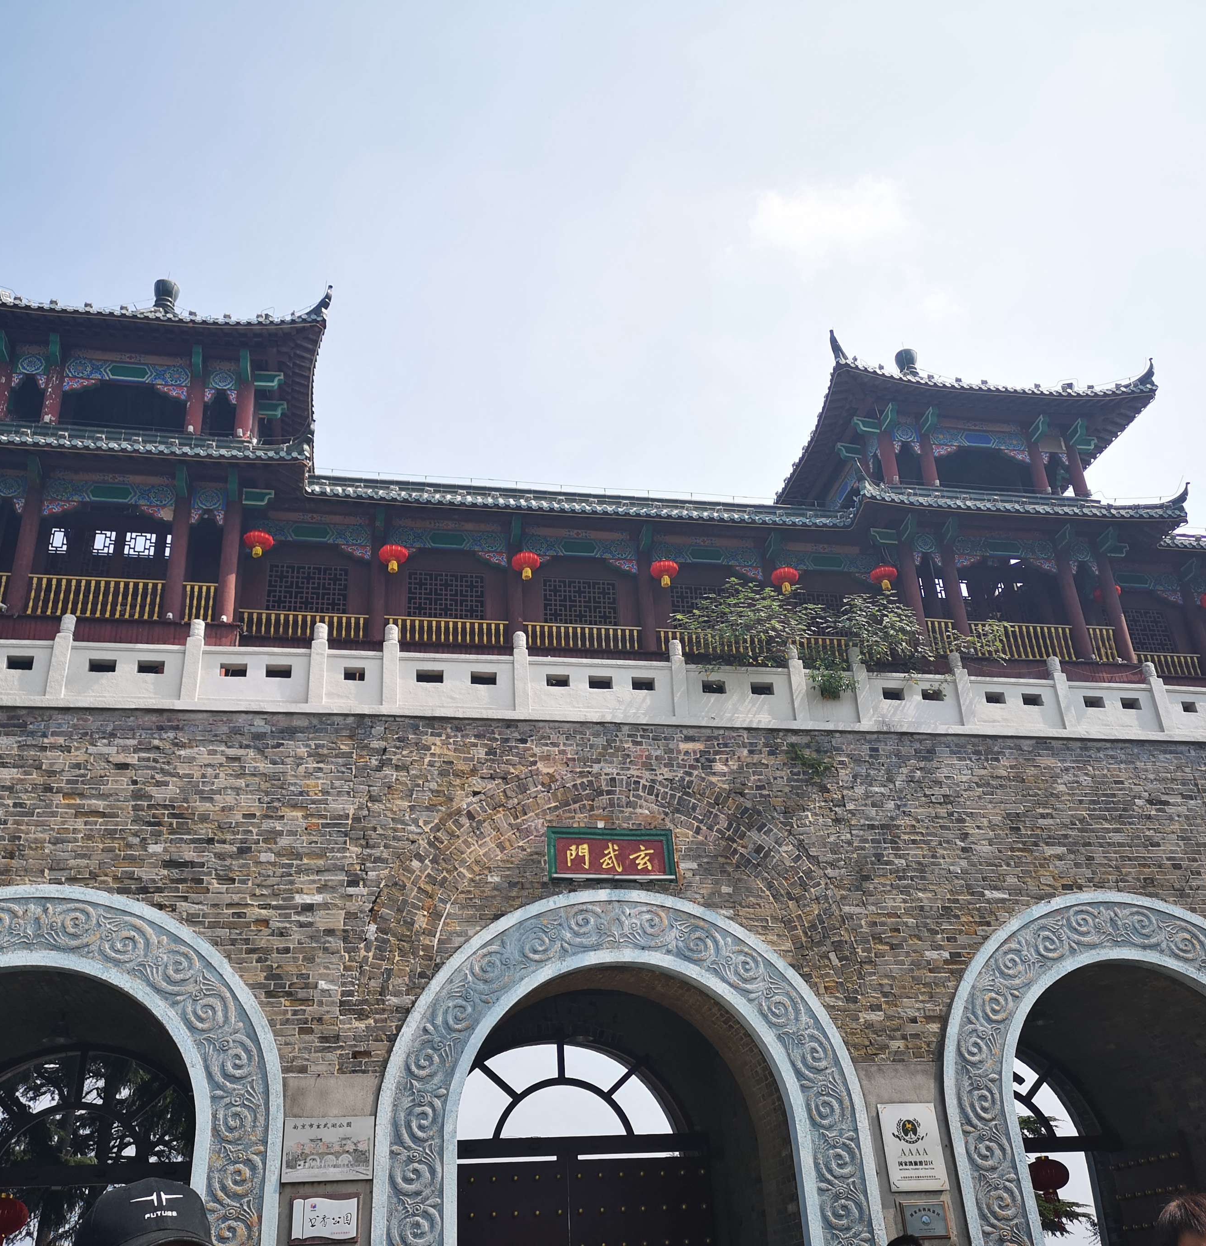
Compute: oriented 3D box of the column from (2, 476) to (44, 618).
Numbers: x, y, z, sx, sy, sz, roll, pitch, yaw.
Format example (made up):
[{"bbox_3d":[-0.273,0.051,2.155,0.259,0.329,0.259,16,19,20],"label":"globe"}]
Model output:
[{"bbox_3d":[-9.476,-1.290,21.330,0.265,2.654,0.265,3,-30,-11],"label":"column"}]

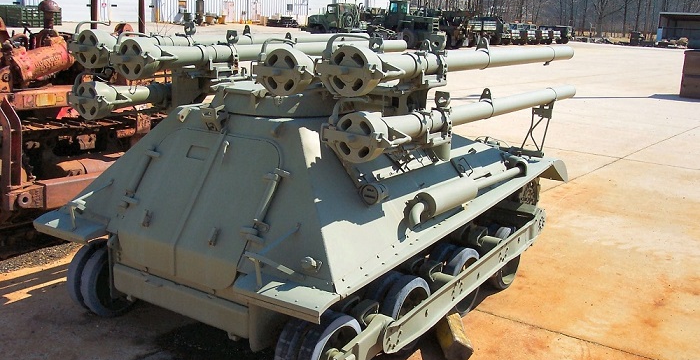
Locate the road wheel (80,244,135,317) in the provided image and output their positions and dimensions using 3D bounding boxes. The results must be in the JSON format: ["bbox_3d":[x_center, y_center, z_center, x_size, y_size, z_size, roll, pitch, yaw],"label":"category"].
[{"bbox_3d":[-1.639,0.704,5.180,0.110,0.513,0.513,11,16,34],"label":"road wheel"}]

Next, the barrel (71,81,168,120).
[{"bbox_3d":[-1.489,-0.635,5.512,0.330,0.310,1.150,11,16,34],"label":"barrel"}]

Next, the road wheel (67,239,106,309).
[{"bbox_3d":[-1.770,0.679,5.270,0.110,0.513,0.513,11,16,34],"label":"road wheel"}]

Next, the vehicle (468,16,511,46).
[{"bbox_3d":[11.145,-11.944,59.000,2.450,2.350,5.200,7,13,17],"label":"vehicle"}]

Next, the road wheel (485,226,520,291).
[{"bbox_3d":[1.307,0.648,6.203,0.092,0.515,0.515,10,15,34],"label":"road wheel"}]

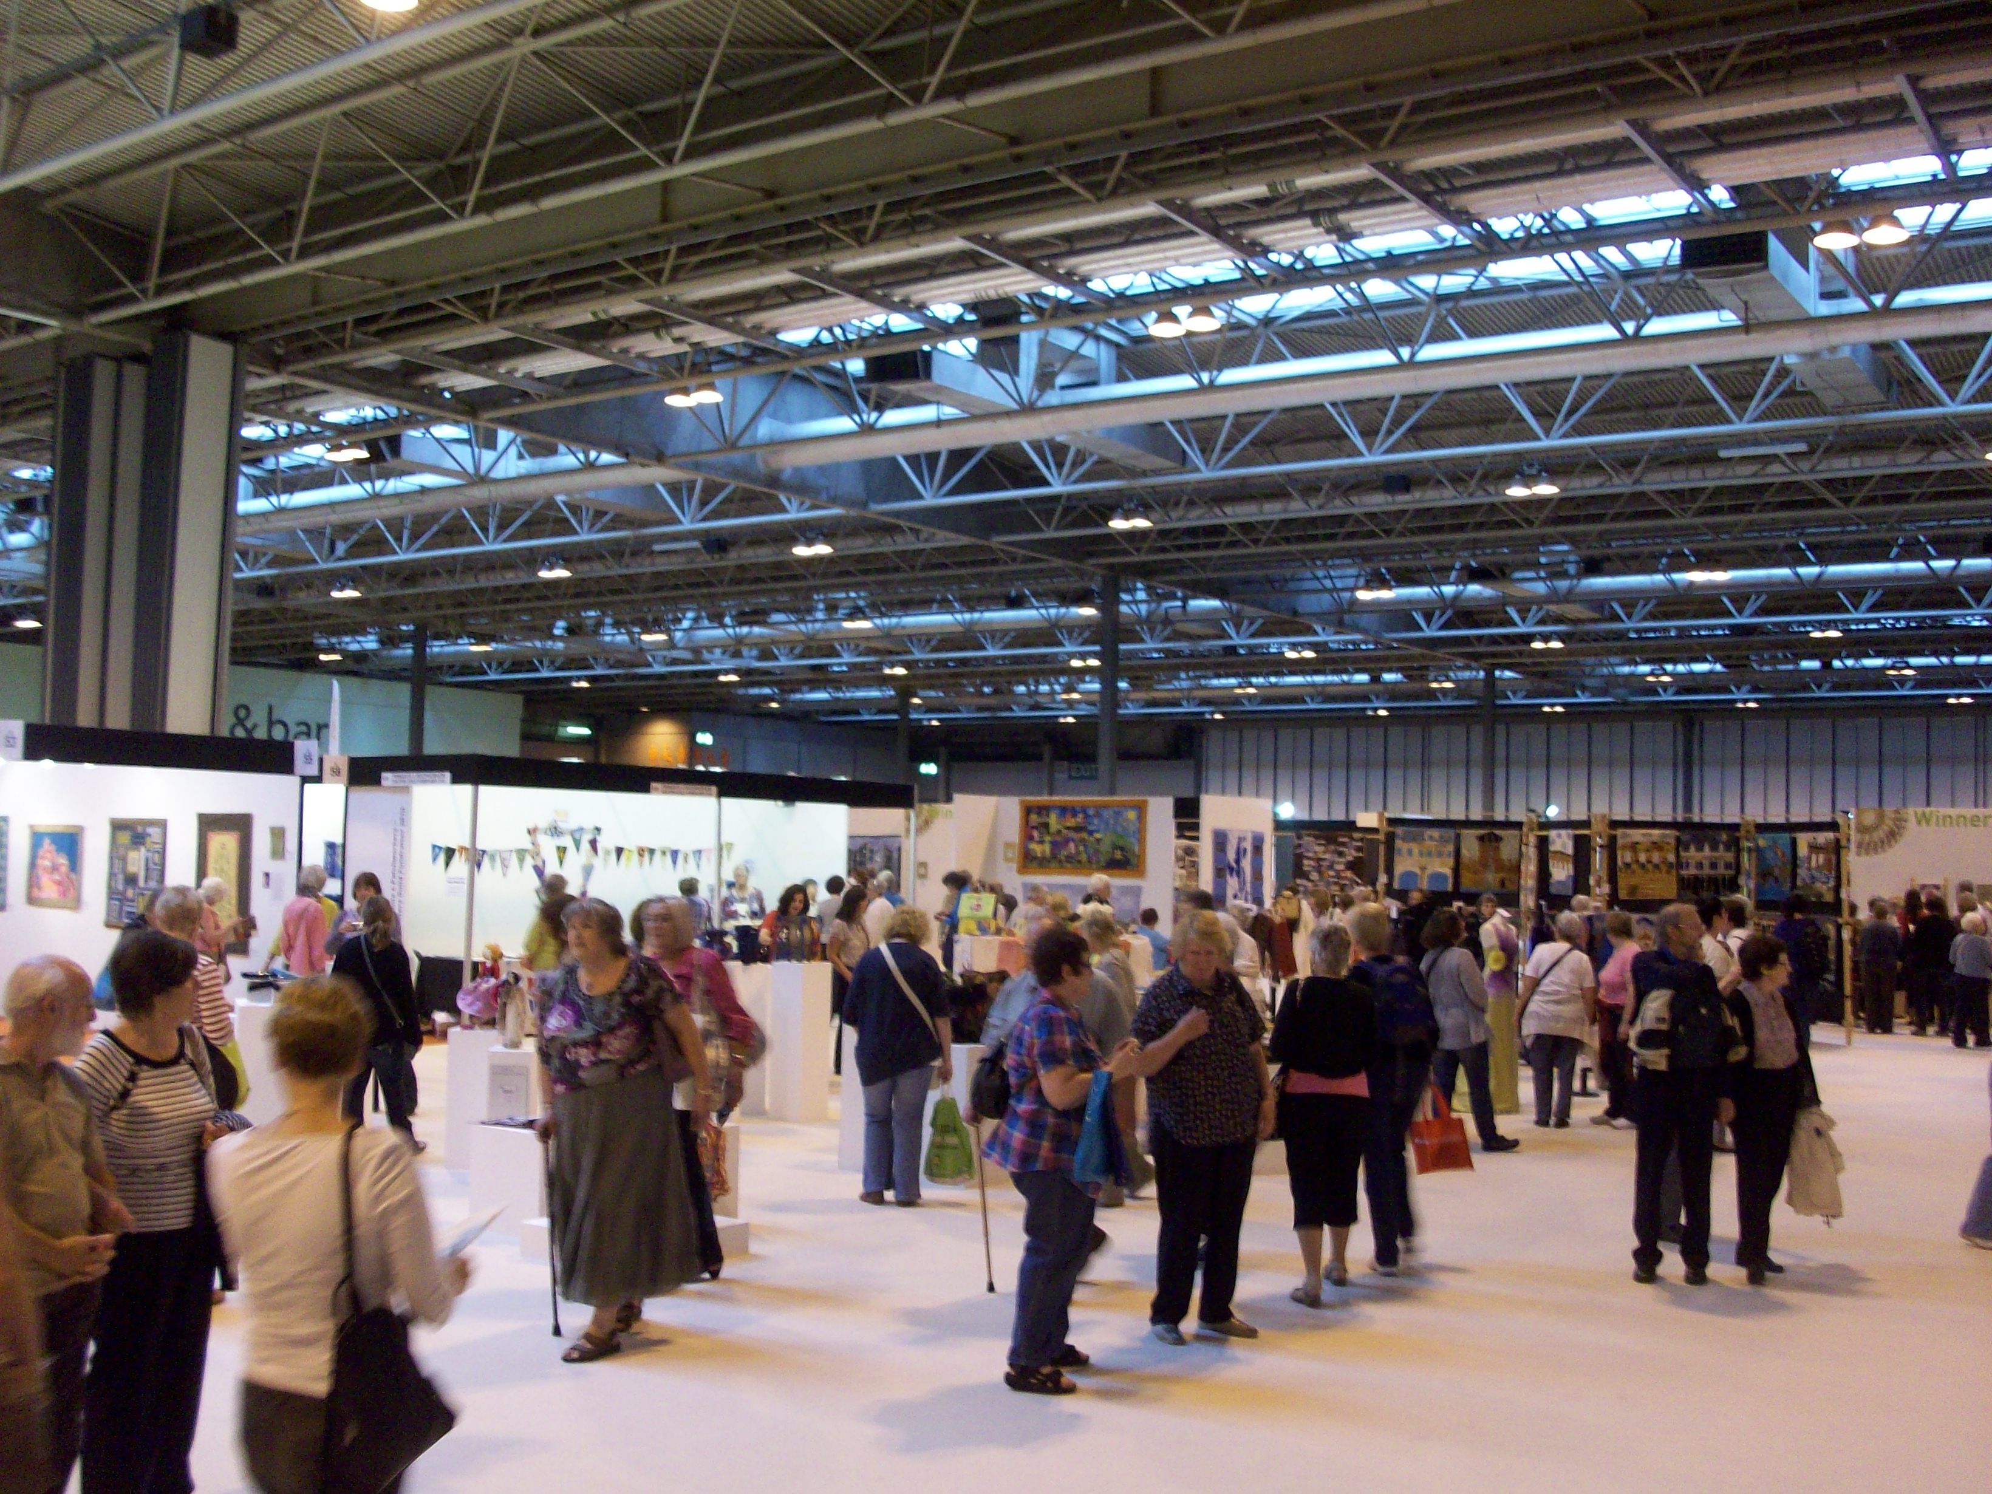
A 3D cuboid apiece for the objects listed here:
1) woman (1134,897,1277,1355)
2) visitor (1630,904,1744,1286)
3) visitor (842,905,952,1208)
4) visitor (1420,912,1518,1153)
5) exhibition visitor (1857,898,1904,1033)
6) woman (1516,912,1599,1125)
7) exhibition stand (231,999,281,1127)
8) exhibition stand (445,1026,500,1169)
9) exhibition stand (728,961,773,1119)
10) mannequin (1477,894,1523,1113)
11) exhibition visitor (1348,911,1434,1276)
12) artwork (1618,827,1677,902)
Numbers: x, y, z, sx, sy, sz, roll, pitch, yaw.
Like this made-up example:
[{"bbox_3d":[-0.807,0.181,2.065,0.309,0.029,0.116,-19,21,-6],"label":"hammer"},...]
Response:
[{"bbox_3d":[0.811,1.450,7.612,0.550,1.631,0.350,2,-4,-6],"label":"woman"},{"bbox_3d":[3.137,1.564,8.947,0.490,1.693,0.410,-1,-4,31],"label":"visitor"},{"bbox_3d":[-0.498,1.620,10.418,0.550,1.540,0.360,1,-3,6],"label":"visitor"},{"bbox_3d":[3.144,1.852,13.038,0.500,1.540,0.480,-1,-4,41],"label":"visitor"},{"bbox_3d":[11.508,2.833,25.457,0.500,1.713,0.350,0,-4,19],"label":"exhibition visitor"},{"bbox_3d":[4.206,2.011,14.609,0.550,1.587,0.380,0,-4,17],"label":"woman"},{"bbox_3d":[-4.148,1.926,11.212,0.420,0.900,0.420,3,-4,-24],"label":"exhibition stand"},{"bbox_3d":[-2.968,2.014,11.272,0.300,0.790,0.300,2,-4,-3],"label":"exhibition stand"},{"bbox_3d":[-1.630,2.011,13.614,0.290,1.070,0.290,-1,-4,32],"label":"exhibition stand"},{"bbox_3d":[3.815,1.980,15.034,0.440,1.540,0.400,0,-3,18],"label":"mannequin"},{"bbox_3d":[1.831,1.556,9.066,0.440,1.658,0.420,3,-4,-22],"label":"exhibition visitor"},{"bbox_3d":[8.056,1.471,24.171,0.760,0.860,0.040,-1,-4,30],"label":"artwork"}]

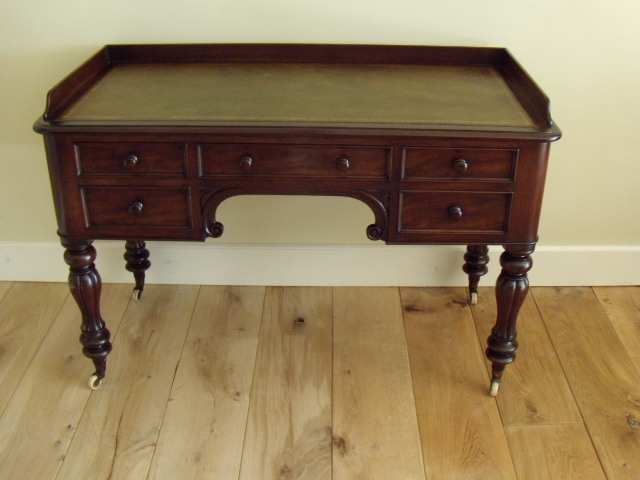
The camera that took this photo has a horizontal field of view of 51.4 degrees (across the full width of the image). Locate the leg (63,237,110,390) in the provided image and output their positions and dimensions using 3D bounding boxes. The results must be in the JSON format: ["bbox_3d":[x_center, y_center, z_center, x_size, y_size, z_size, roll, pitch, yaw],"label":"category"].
[{"bbox_3d":[-0.588,0.203,1.715,0.080,0.475,0.080,1,31,1],"label":"leg"}]

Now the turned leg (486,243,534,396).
[{"bbox_3d":[0.477,0.218,1.697,0.080,0.475,0.080,1,31,1],"label":"turned leg"}]

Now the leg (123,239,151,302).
[{"bbox_3d":[-0.579,-0.004,2.066,0.080,0.475,0.080,1,31,1],"label":"leg"}]

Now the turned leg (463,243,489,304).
[{"bbox_3d":[0.486,0.011,2.047,0.080,0.475,0.080,1,31,1],"label":"turned leg"}]

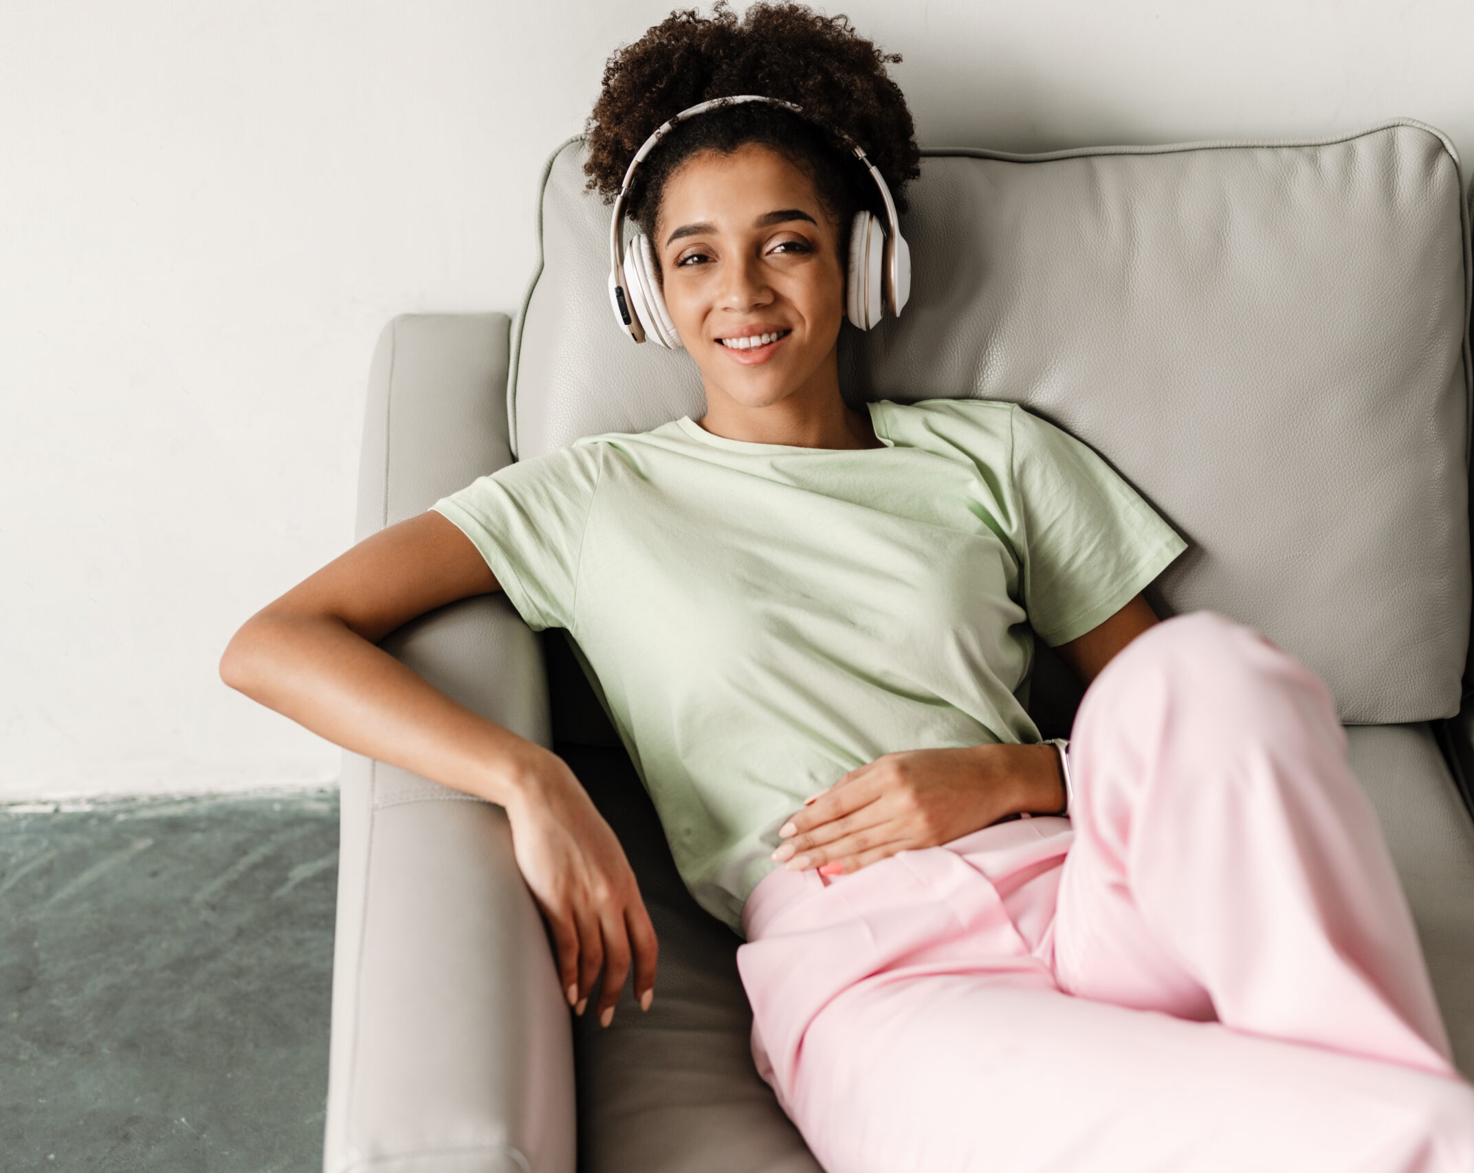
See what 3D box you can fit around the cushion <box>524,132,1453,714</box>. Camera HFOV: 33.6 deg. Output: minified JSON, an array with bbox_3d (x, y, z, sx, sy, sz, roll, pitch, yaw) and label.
[{"bbox_3d":[0.192,-0.121,1.890,0.710,0.455,0.180,-3,11,-4],"label":"cushion"}]

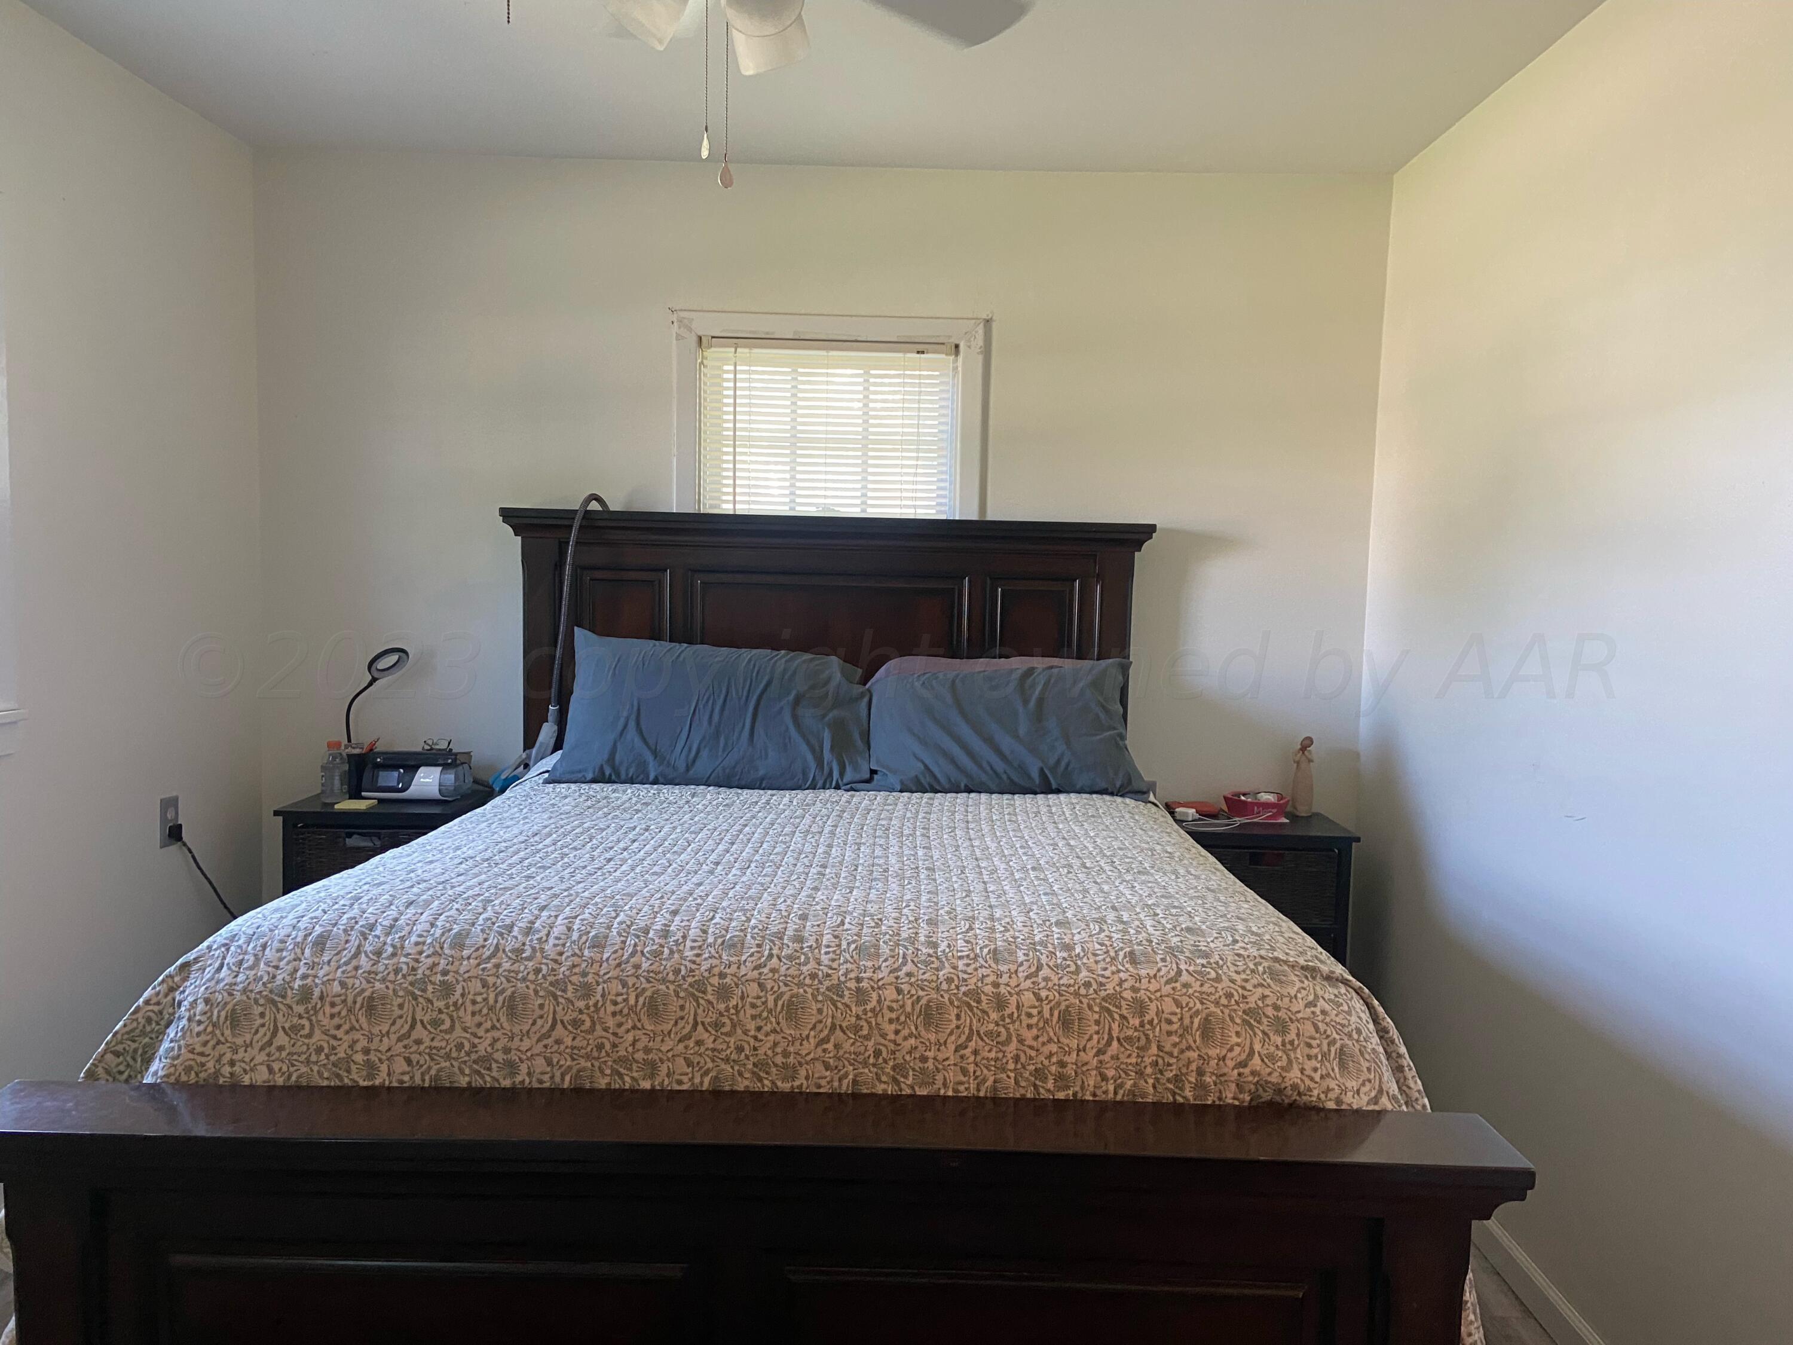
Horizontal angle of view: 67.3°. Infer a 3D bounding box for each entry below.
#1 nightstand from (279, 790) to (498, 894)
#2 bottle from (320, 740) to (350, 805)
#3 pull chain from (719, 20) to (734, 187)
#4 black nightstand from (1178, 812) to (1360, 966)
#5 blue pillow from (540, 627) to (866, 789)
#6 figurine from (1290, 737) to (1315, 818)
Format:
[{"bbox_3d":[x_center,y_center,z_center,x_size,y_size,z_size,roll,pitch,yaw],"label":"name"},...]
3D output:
[{"bbox_3d":[-1.307,0.716,3.467,0.446,0.770,0.315,1,4,0],"label":"nightstand"},{"bbox_3d":[-1.427,0.252,3.425,0.069,0.155,0.069,1,4,0],"label":"bottle"},{"bbox_3d":[-0.208,-0.706,1.652,0.019,0.221,0.012,1,4,0],"label":"pull chain"},{"bbox_3d":[0.897,0.768,3.462,0.448,0.770,0.315,1,4,0],"label":"black nightstand"},{"bbox_3d":[-0.441,0.091,3.274,0.740,0.430,0.180,2,-27,1],"label":"blue pillow"},{"bbox_3d":[1.071,0.273,3.542,0.056,0.213,0.050,2,4,10],"label":"figurine"}]

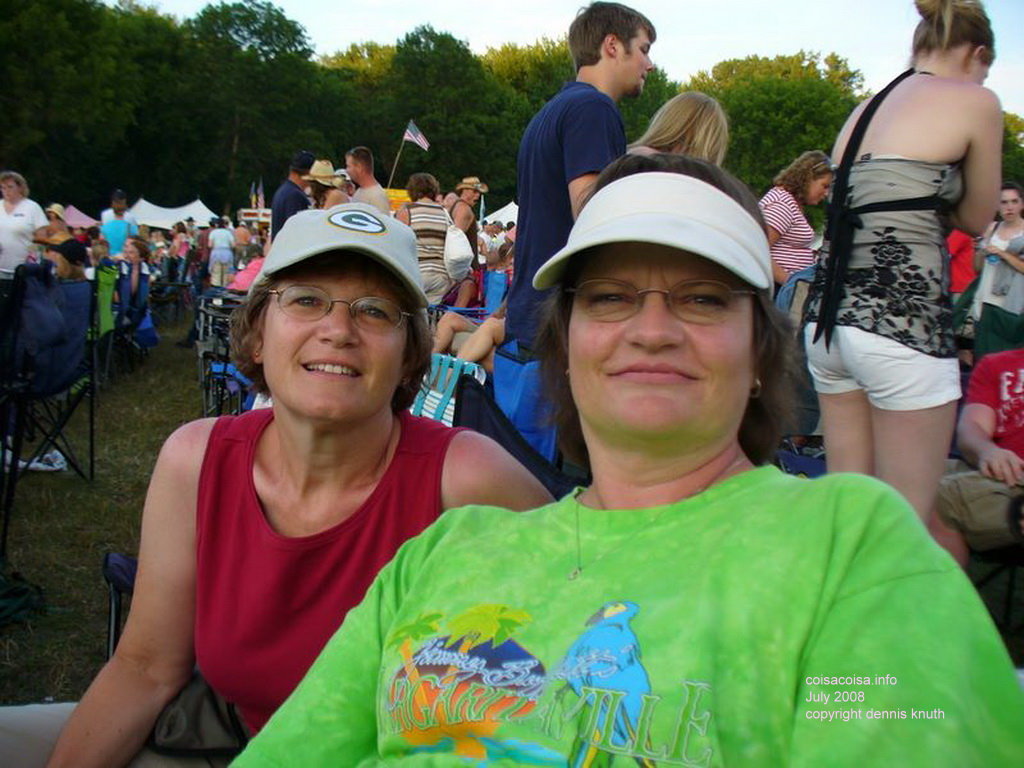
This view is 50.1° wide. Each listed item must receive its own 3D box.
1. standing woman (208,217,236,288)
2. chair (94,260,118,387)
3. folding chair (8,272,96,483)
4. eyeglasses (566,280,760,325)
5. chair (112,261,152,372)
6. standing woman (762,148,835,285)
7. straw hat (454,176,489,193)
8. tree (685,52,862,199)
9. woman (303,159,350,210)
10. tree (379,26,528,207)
[{"bbox_3d":[-5.248,-2.207,19.891,0.480,1.620,0.330,0,6,-8],"label":"standing woman"},{"bbox_3d":[-3.139,-0.450,8.000,0.580,0.920,0.680,2,7,10],"label":"chair"},{"bbox_3d":[-2.111,-0.050,4.720,0.560,0.920,0.660,2,7,14],"label":"folding chair"},{"bbox_3d":[0.114,-0.059,0.839,0.138,0.040,0.135,0,-1,11],"label":"eyeglasses"},{"bbox_3d":[-3.260,-0.555,9.000,0.580,0.920,0.680,2,7,10],"label":"chair"},{"bbox_3d":[1.612,-0.513,6.291,0.520,1.630,0.460,1,6,5],"label":"standing woman"},{"bbox_3d":[-0.385,-1.896,10.400,0.370,0.150,0.320,10,8,7],"label":"straw hat"},{"bbox_3d":[11.872,-9.846,50.598,8.600,10.665,8.000,1,6,0],"label":"tree"},{"bbox_3d":[-1.478,-0.907,8.697,0.400,1.740,0.460,5,7,30],"label":"woman"},{"bbox_3d":[-3.192,-12.324,58.747,8.200,13.327,7.800,1,6,0],"label":"tree"}]

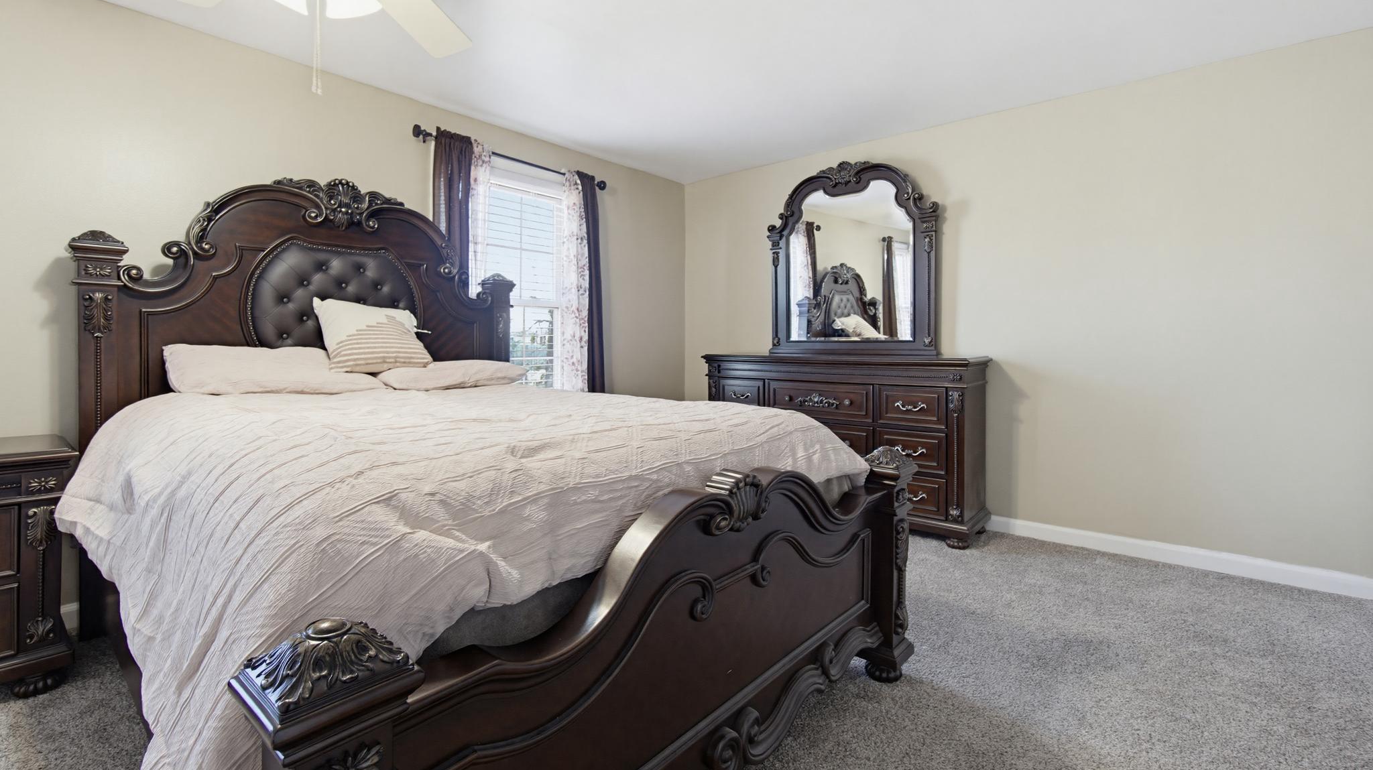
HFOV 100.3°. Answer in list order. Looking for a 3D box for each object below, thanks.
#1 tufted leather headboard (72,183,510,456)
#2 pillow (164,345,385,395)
[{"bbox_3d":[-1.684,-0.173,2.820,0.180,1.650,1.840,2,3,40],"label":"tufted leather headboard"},{"bbox_3d":[-1.659,-0.069,2.340,0.430,0.190,0.670,2,3,40],"label":"pillow"}]

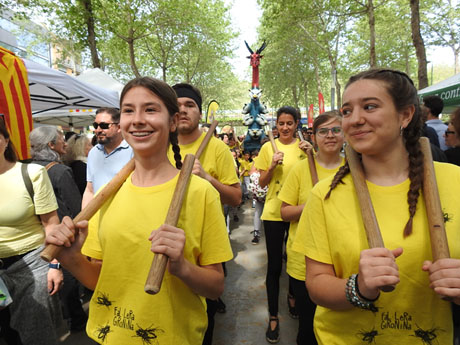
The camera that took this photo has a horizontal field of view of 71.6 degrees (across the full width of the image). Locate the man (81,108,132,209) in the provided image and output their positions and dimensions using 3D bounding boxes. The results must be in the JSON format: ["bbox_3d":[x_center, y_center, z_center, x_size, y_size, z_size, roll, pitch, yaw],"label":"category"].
[{"bbox_3d":[-0.888,0.370,2.430,0.520,1.700,0.320,0,5,0],"label":"man"}]

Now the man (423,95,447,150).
[{"bbox_3d":[1.869,0.196,2.985,0.500,1.800,0.320,-1,5,-10],"label":"man"}]

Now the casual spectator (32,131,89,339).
[{"bbox_3d":[-1.291,0.435,2.474,0.340,1.580,0.480,-4,7,-38],"label":"casual spectator"}]

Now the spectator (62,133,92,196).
[{"bbox_3d":[-1.387,0.409,2.992,0.300,1.550,0.460,-5,8,-45],"label":"spectator"}]

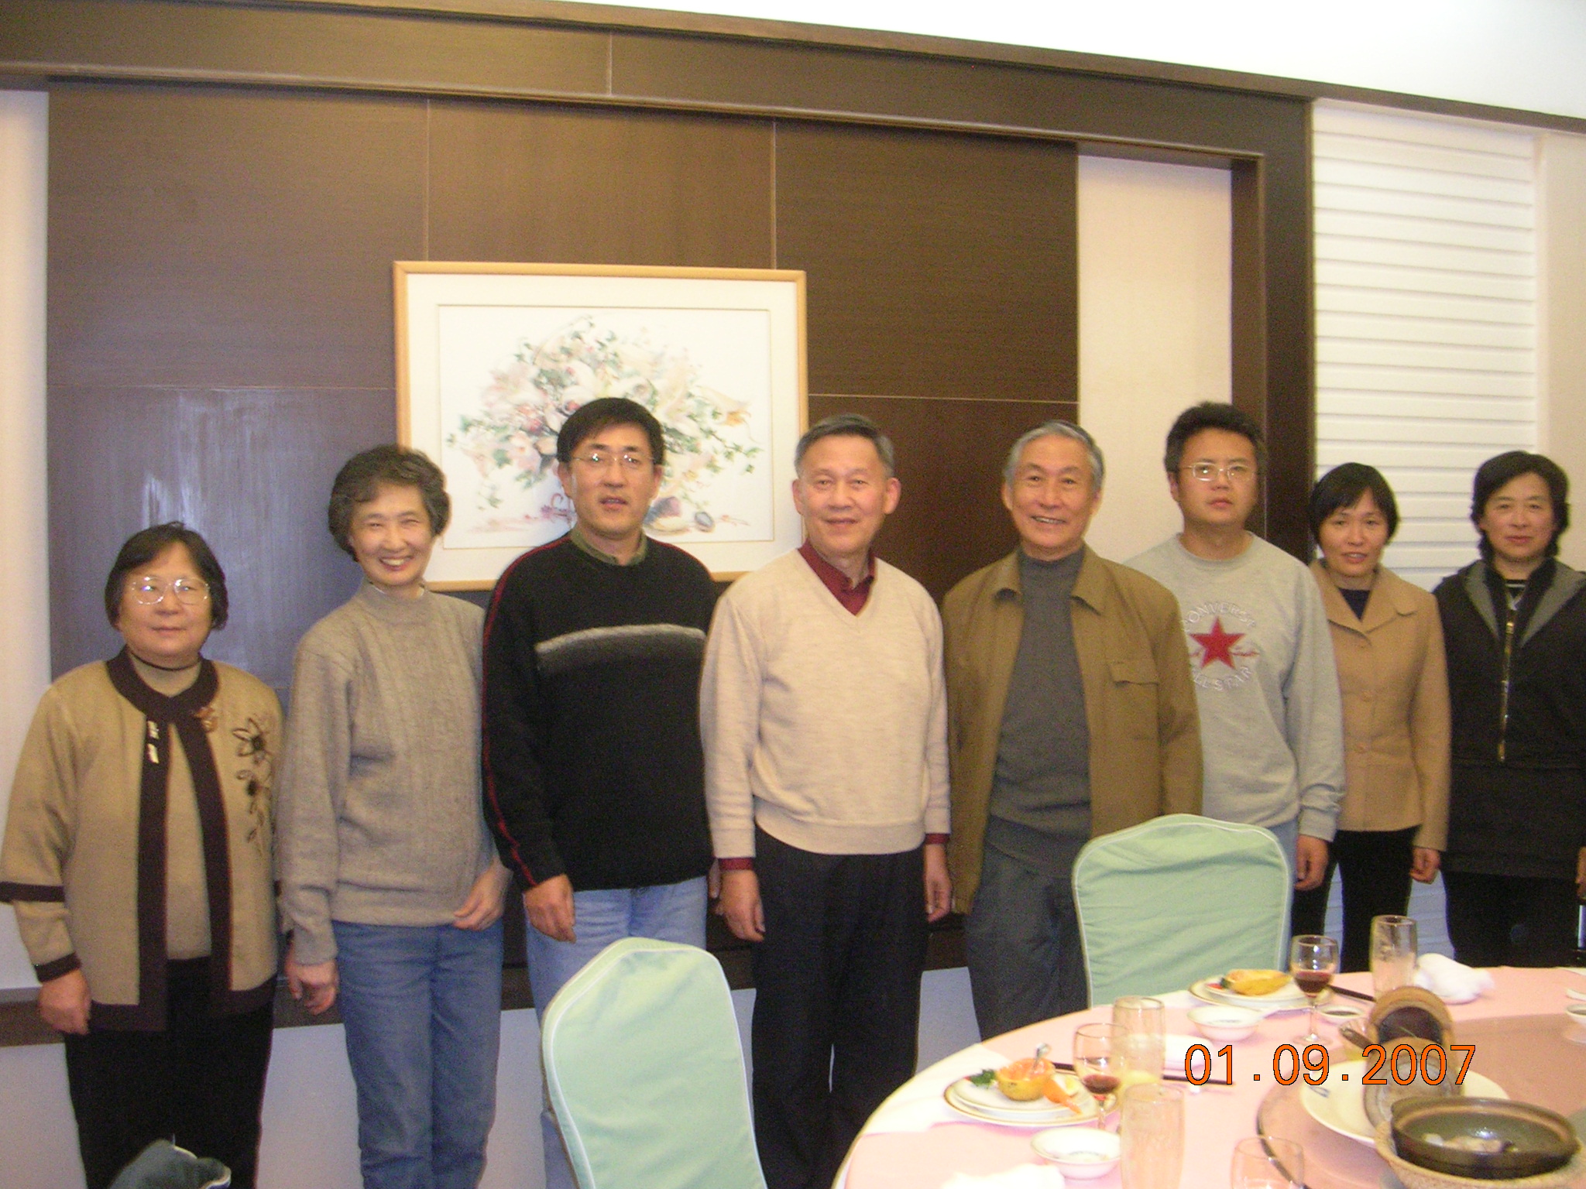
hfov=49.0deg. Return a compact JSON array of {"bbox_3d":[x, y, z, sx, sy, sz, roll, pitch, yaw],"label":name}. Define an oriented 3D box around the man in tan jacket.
[{"bbox_3d":[0.497,0.532,3.100,0.480,1.680,0.290,0,2,15],"label":"man in tan jacket"}]

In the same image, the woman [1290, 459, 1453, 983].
[{"bbox_3d":[1.131,0.551,3.450,0.410,1.610,0.280,0,2,16],"label":"woman"}]

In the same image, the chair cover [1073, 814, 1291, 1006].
[{"bbox_3d":[0.770,0.870,2.900,0.440,0.970,0.540,-1,2,-15],"label":"chair cover"}]

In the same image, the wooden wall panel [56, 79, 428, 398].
[{"bbox_3d":[-1.069,-0.690,3.350,0.710,0.575,0.040,-1,2,-19],"label":"wooden wall panel"}]

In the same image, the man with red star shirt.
[{"bbox_3d":[0.848,0.495,3.370,0.470,1.730,0.290,0,2,16],"label":"man with red star shirt"}]

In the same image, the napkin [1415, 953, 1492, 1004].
[{"bbox_3d":[1.031,0.601,2.720,0.130,0.055,0.110,1,2,18],"label":"napkin"}]

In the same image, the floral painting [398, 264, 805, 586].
[{"bbox_3d":[-0.396,-0.347,3.590,0.860,0.650,0.035,-1,2,-19],"label":"floral painting"}]

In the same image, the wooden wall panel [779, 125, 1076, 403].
[{"bbox_3d":[0.297,-0.732,3.845,0.725,0.590,0.040,-1,2,-19],"label":"wooden wall panel"}]

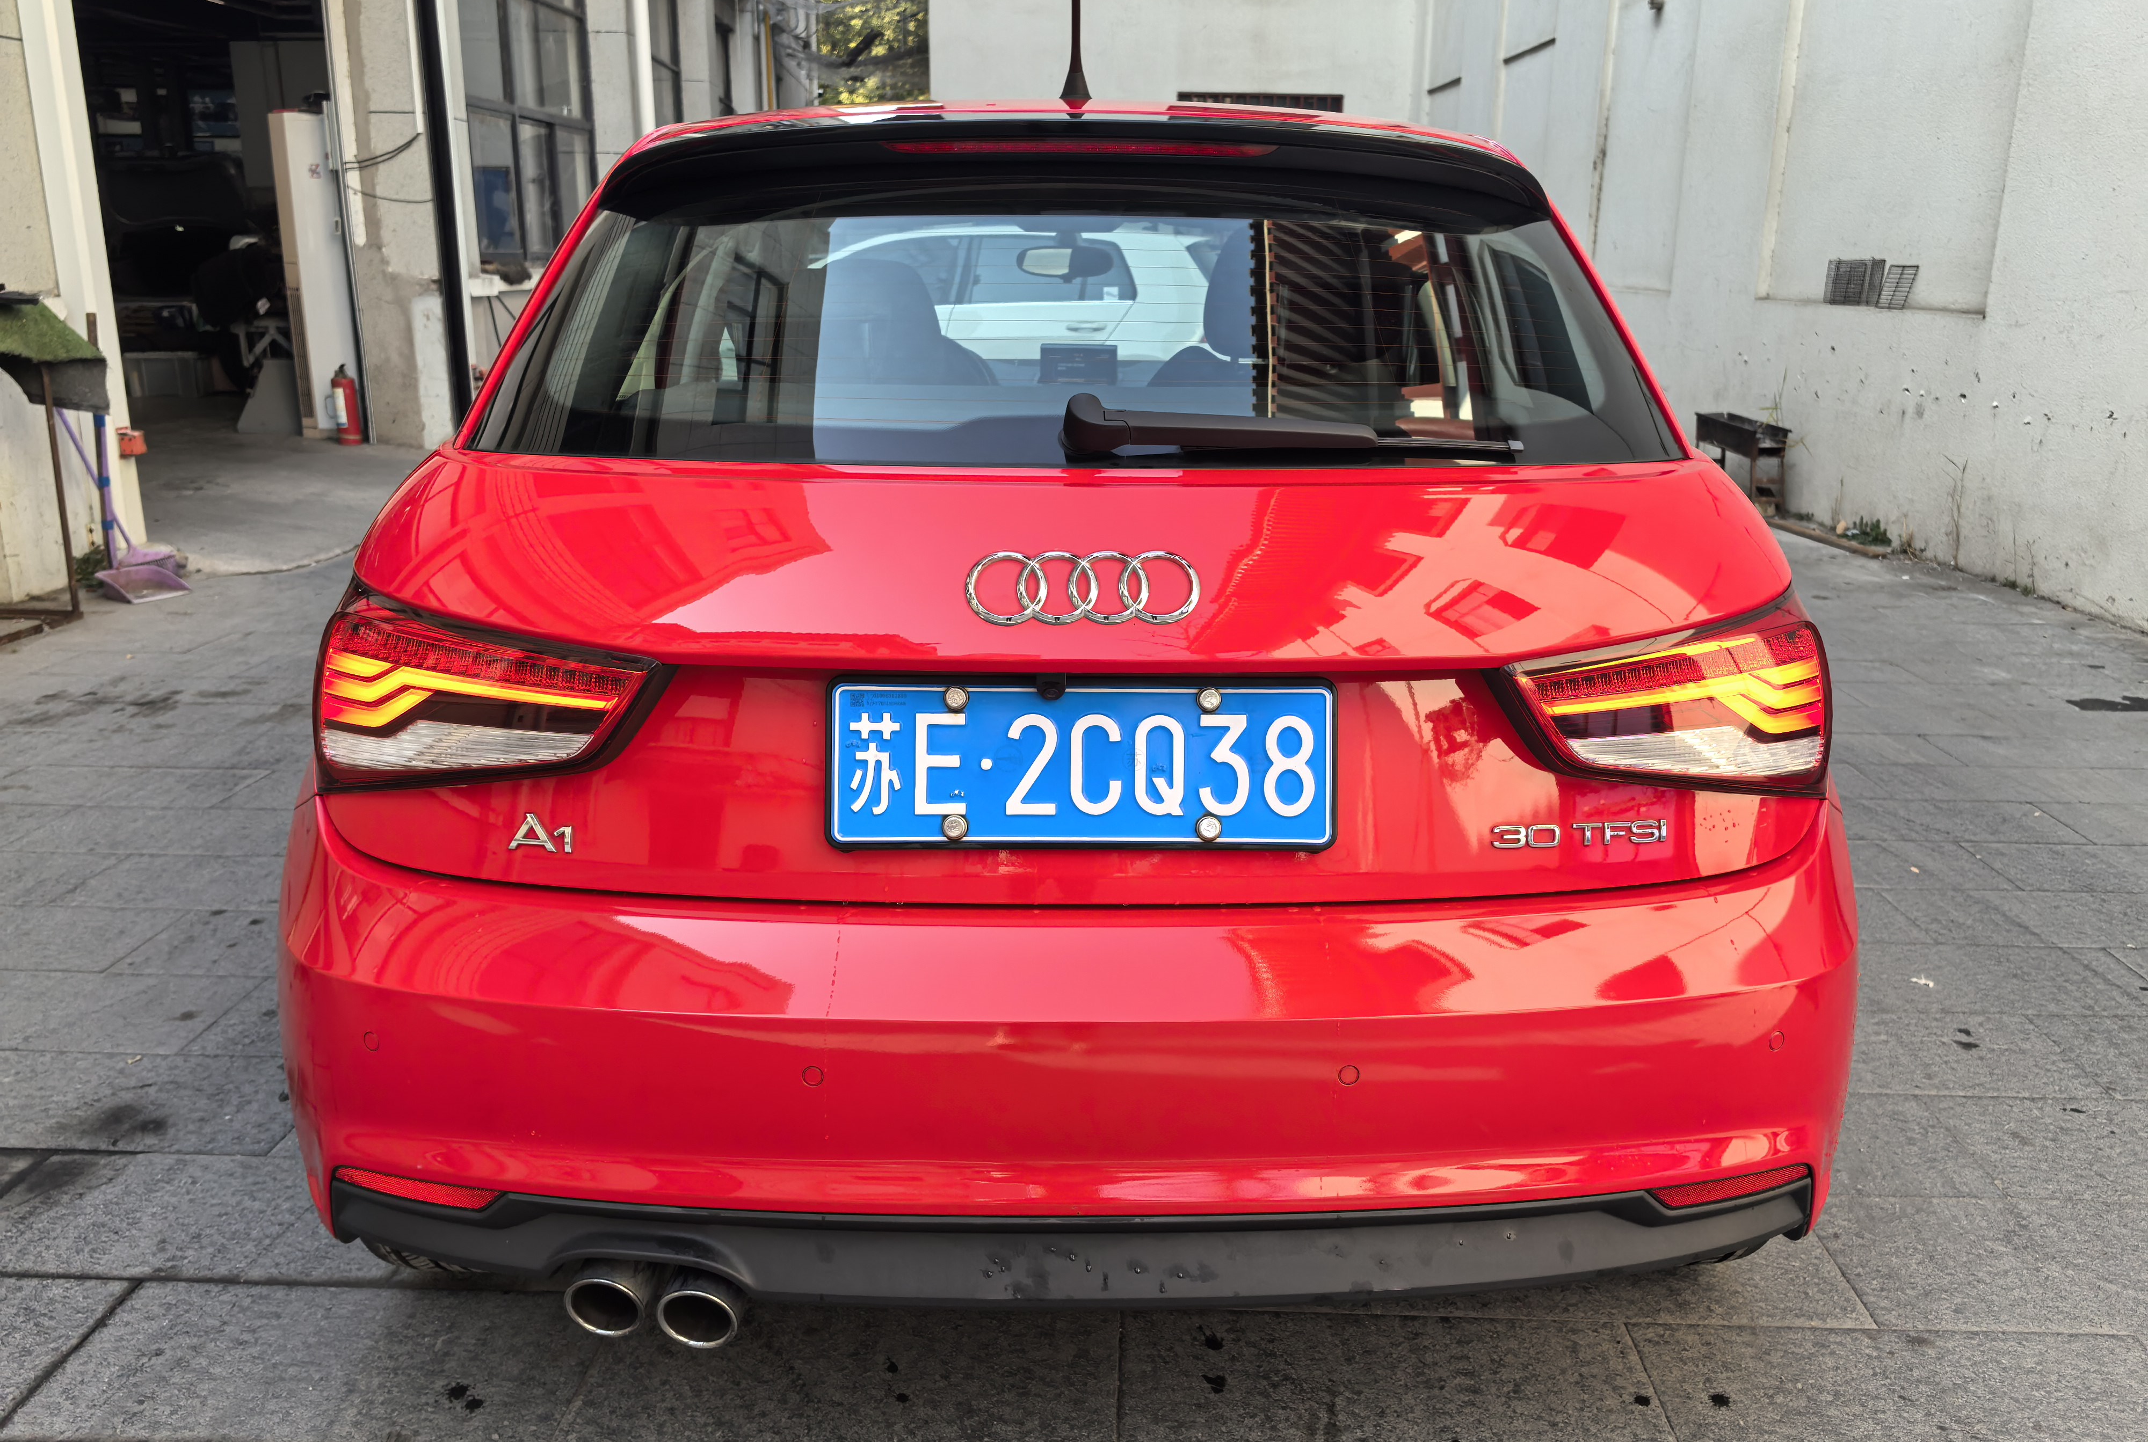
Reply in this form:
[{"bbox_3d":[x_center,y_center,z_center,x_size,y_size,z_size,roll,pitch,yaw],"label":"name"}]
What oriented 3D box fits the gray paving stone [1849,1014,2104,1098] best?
[{"bbox_3d":[1.309,0.556,2.725,0.600,0.040,0.300,1,15,2],"label":"gray paving stone"}]

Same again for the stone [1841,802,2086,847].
[{"bbox_3d":[1.966,0.249,3.861,0.600,0.040,0.300,1,15,2],"label":"stone"}]

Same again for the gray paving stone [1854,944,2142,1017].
[{"bbox_3d":[1.624,0.481,3.004,0.600,0.040,0.300,1,15,2],"label":"gray paving stone"}]

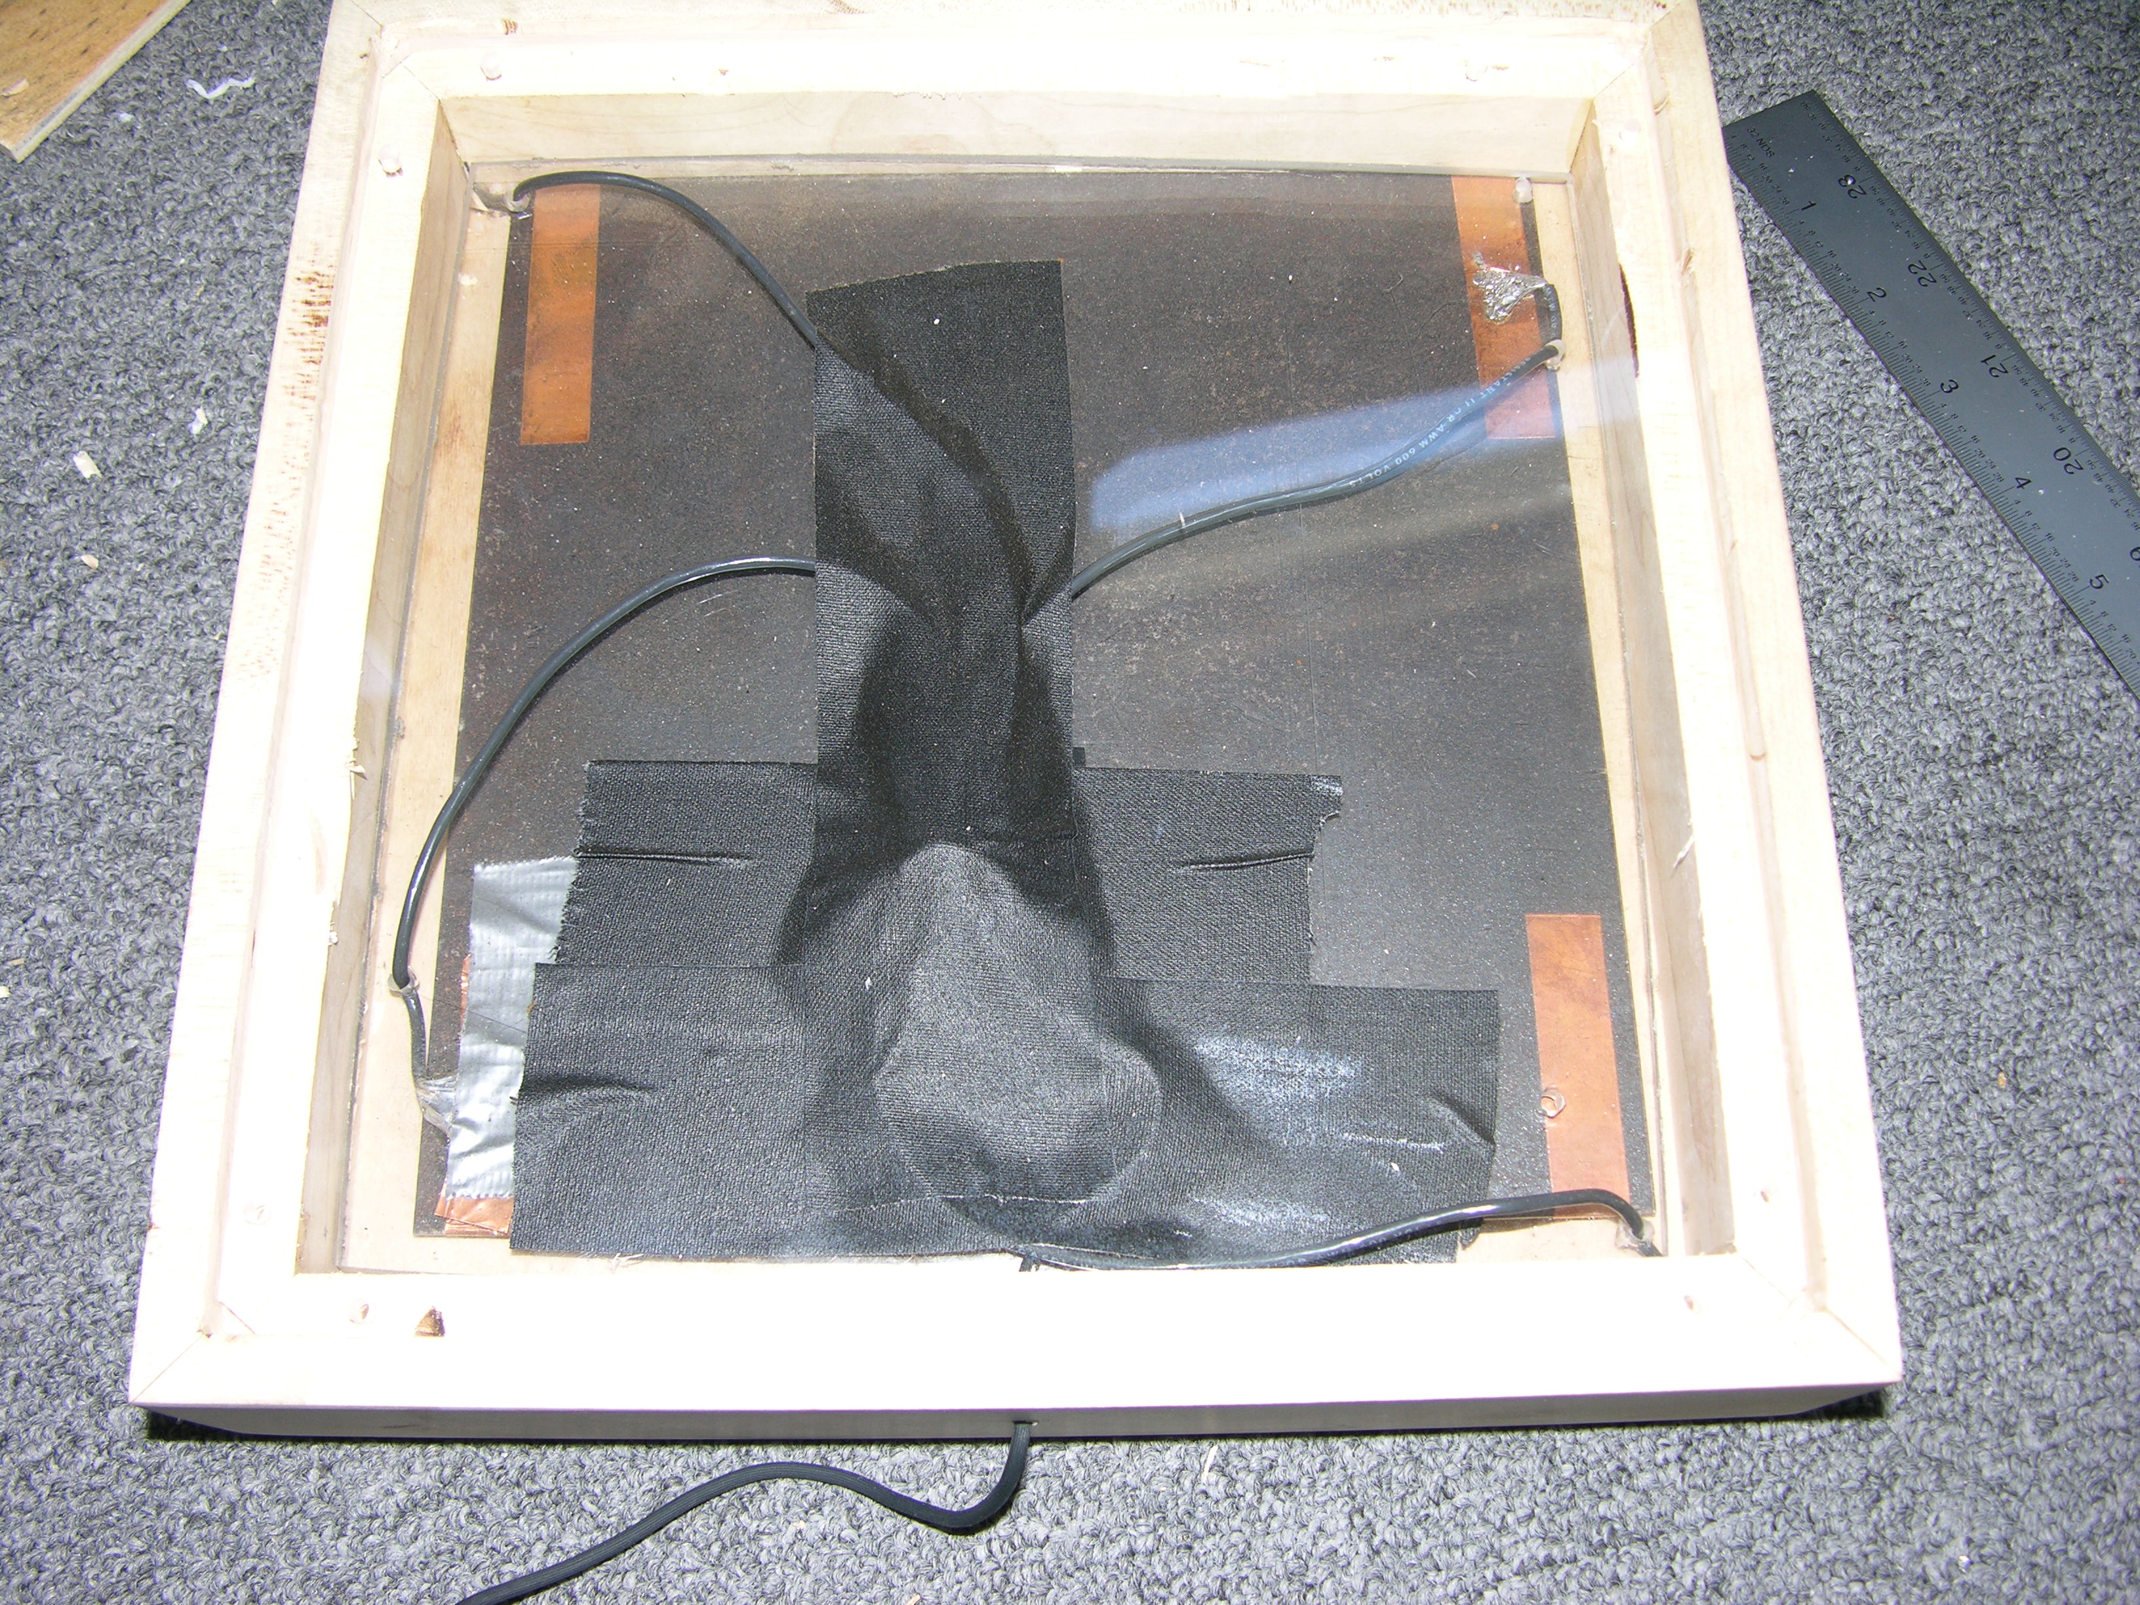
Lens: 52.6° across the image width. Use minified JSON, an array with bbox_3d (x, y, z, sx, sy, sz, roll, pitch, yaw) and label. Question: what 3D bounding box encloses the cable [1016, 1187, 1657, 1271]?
[{"bbox_3d":[0.044,0.070,0.357,0.104,0.010,0.014,0,68,-1],"label":"cable"}]

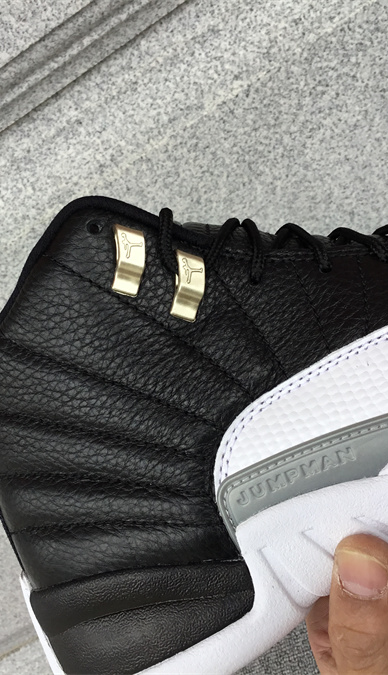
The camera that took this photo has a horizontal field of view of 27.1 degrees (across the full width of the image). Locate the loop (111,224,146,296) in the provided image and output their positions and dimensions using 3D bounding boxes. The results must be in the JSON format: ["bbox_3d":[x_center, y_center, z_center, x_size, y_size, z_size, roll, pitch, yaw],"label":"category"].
[{"bbox_3d":[-0.023,-0.027,0.282,0.006,0.010,0.024,155,119,-62],"label":"loop"}]

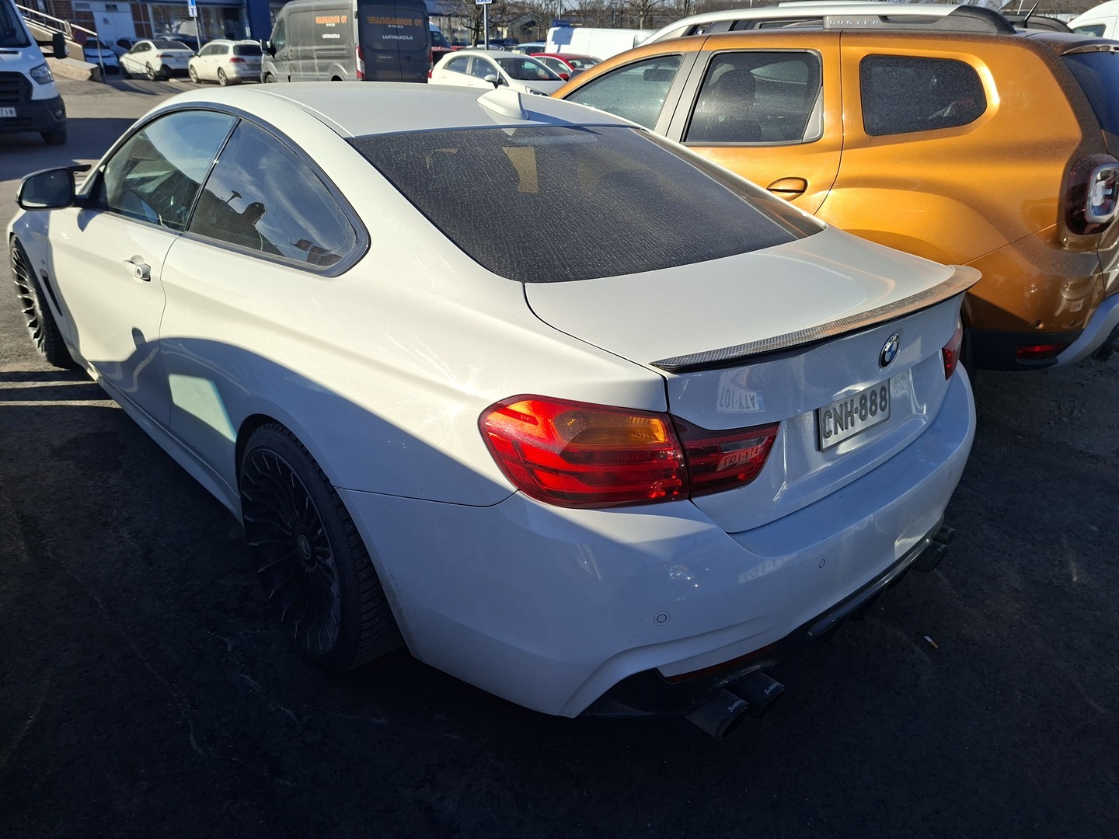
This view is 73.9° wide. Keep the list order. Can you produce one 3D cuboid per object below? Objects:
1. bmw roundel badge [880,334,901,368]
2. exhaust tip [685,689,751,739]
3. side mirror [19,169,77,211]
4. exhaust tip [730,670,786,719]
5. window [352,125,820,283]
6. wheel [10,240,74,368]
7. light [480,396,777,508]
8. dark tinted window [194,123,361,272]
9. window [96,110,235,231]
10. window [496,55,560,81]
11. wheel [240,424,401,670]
[{"bbox_3d":[0.664,-0.138,1.498,0.075,0.075,0.014,-18,33,-40],"label":"bmw roundel badge"},{"bbox_3d":[0.309,0.570,1.446,0.100,0.100,0.120,-18,31,-40],"label":"exhaust tip"},{"bbox_3d":[-1.817,-0.818,2.642,0.195,0.145,0.120,-15,29,-35],"label":"side mirror"},{"bbox_3d":[0.387,0.549,1.502,0.100,0.100,0.120,-18,31,-40],"label":"exhaust tip"},{"bbox_3d":[0.128,-0.618,1.923,1.200,0.120,0.740,-18,49,-40],"label":"window"},{"bbox_3d":[-2.497,-0.594,3.685,0.245,0.650,0.650,-18,31,-40],"label":"wheel"},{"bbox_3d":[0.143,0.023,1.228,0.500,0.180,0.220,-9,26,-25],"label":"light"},{"bbox_3d":[-0.652,-0.543,1.740,0.830,0.330,0.050,21,1,41],"label":"dark tinted window"},{"bbox_3d":[-1.277,-0.797,2.344,1.010,0.375,0.060,21,2,41],"label":"window"},{"bbox_3d":[-0.626,-7.064,15.000,1.300,0.150,0.750,-20,63,-38],"label":"window"},{"bbox_3d":[-0.564,0.288,1.846,0.255,0.650,0.650,-16,29,-41],"label":"wheel"}]

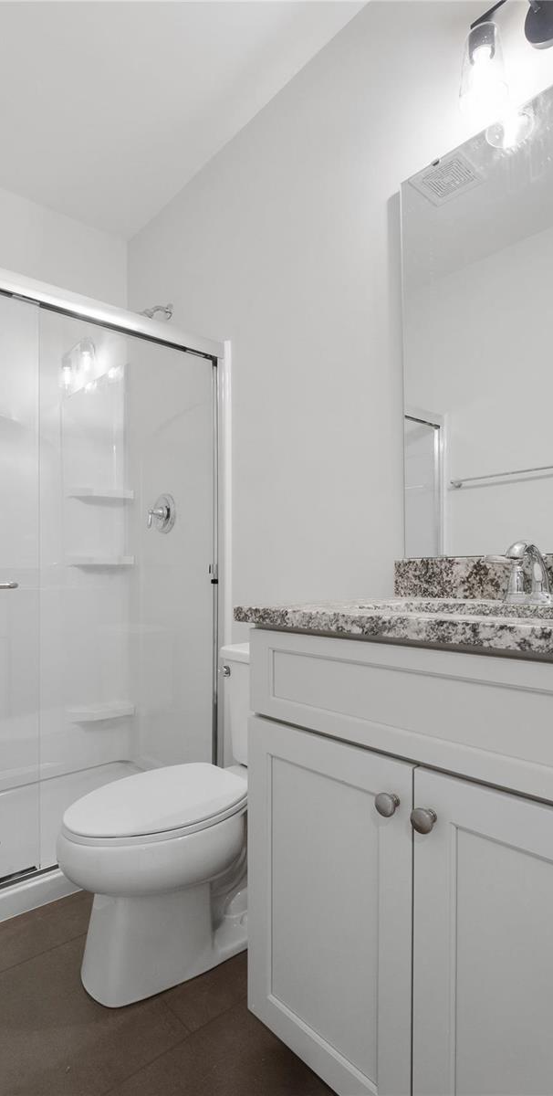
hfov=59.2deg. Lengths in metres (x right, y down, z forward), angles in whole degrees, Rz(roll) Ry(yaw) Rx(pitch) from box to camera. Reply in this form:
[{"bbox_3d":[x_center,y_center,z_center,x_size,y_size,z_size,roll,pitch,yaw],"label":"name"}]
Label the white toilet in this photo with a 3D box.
[{"bbox_3d":[-0.239,0.714,1.430,0.730,0.760,0.425,3,-4,-44],"label":"white toilet"}]

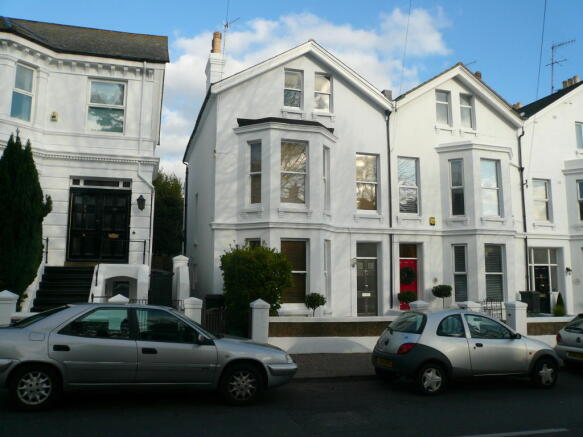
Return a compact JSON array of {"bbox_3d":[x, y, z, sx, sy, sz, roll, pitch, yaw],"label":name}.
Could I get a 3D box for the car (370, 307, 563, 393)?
[{"bbox_3d":[3.389,2.486,9.153,3.620,1.390,1.660,4,-8,-17],"label":"car"}]

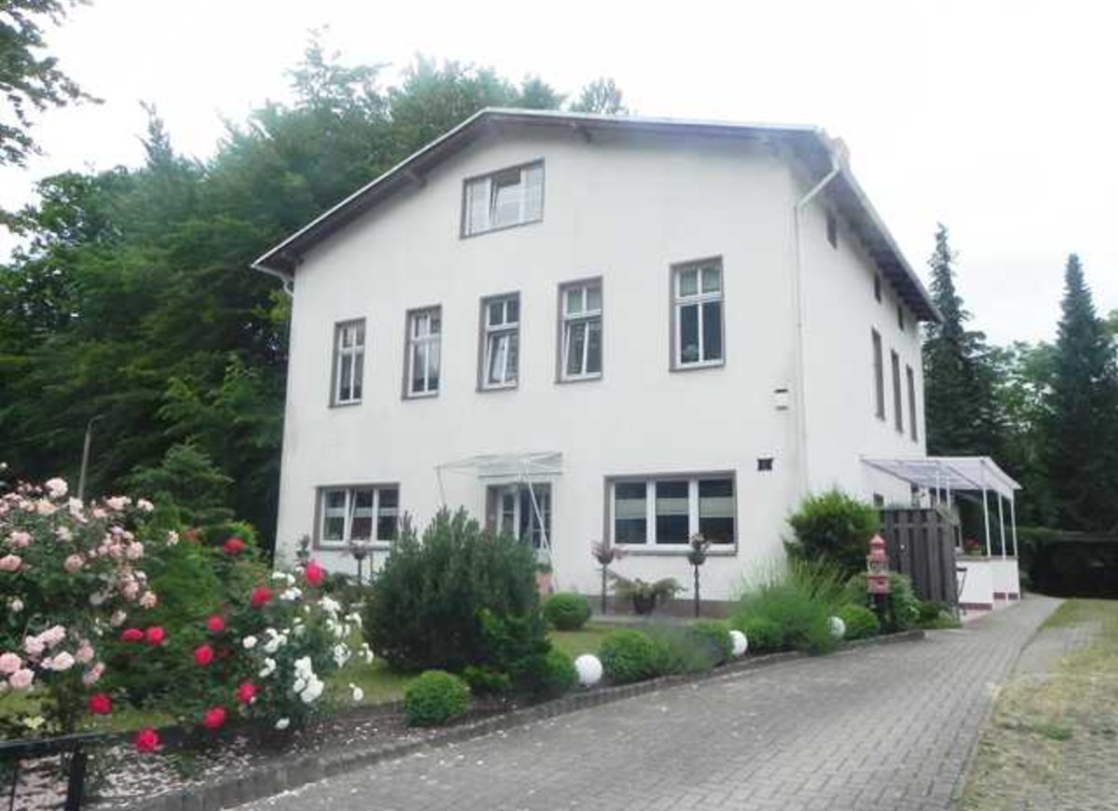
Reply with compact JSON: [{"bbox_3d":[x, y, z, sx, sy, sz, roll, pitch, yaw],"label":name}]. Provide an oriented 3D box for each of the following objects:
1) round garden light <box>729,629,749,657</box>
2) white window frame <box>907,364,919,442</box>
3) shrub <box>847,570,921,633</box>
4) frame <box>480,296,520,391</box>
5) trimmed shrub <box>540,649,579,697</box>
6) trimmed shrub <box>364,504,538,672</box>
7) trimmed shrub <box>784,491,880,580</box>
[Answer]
[{"bbox_3d":[1.843,2.499,8.812,0.270,0.270,0.270,1,-10,0],"label":"round garden light"},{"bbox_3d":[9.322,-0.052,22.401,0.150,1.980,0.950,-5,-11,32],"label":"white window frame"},{"bbox_3d":[4.201,2.503,10.882,0.902,0.730,0.902,-5,-12,29],"label":"shrub"},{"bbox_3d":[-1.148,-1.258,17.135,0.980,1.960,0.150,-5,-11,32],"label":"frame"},{"bbox_3d":[-0.076,2.072,6.559,0.460,0.370,0.460,1,-10,0],"label":"trimmed shrub"},{"bbox_3d":[-1.089,1.818,8.584,1.777,1.522,1.635,1,-10,0],"label":"trimmed shrub"},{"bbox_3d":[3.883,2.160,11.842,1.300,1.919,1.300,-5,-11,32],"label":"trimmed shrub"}]

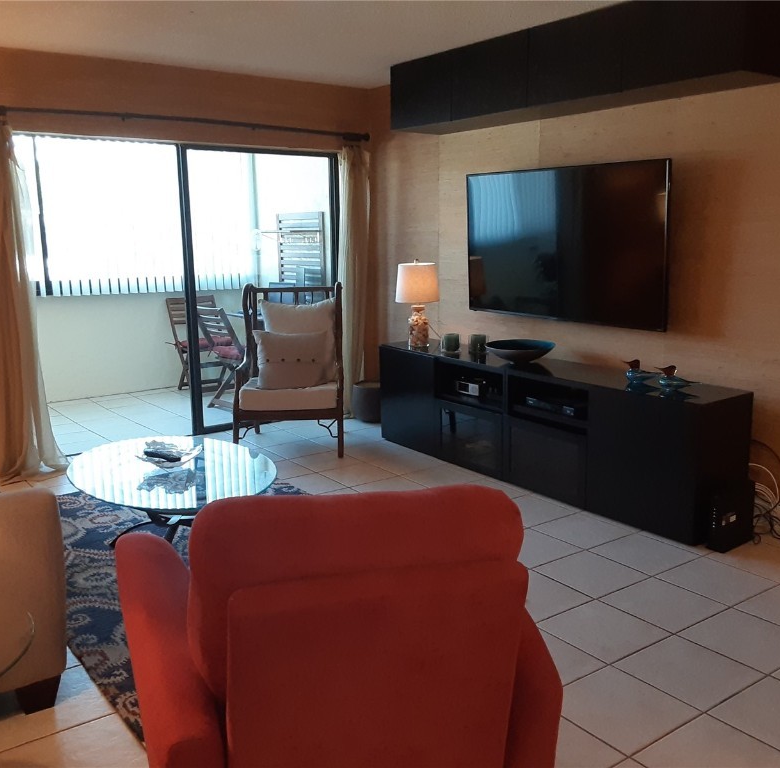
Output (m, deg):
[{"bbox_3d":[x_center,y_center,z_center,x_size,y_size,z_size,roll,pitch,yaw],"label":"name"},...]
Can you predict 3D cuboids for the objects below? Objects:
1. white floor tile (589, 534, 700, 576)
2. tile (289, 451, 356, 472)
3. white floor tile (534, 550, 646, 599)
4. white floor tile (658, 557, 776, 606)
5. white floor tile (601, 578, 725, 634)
[{"bbox_3d":[1.107,0.746,3.490,0.337,0.010,0.337,-8,13,-35],"label":"white floor tile"},{"bbox_3d":[-0.389,0.483,4.928,0.337,0.010,0.337,-8,13,-35],"label":"tile"},{"bbox_3d":[0.828,0.783,3.291,0.337,0.010,0.337,-8,13,-35],"label":"white floor tile"},{"bbox_3d":[1.310,0.796,3.218,0.337,0.010,0.337,-8,13,-35],"label":"white floor tile"},{"bbox_3d":[1.004,0.811,2.954,0.332,0.012,0.332,-7,12,-35],"label":"white floor tile"}]

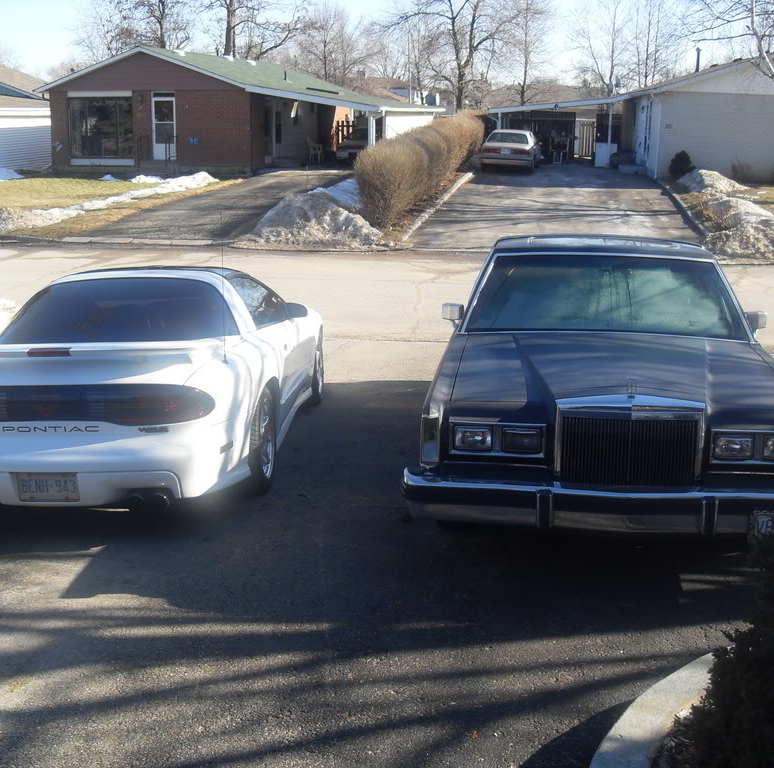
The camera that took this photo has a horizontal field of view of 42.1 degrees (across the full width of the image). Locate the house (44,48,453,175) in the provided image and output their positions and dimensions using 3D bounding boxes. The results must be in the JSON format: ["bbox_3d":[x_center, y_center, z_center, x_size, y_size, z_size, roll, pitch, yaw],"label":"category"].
[{"bbox_3d":[-4.820,-10.656,39.701,12.200,4.200,12.700,4,15,12],"label":"house"}]

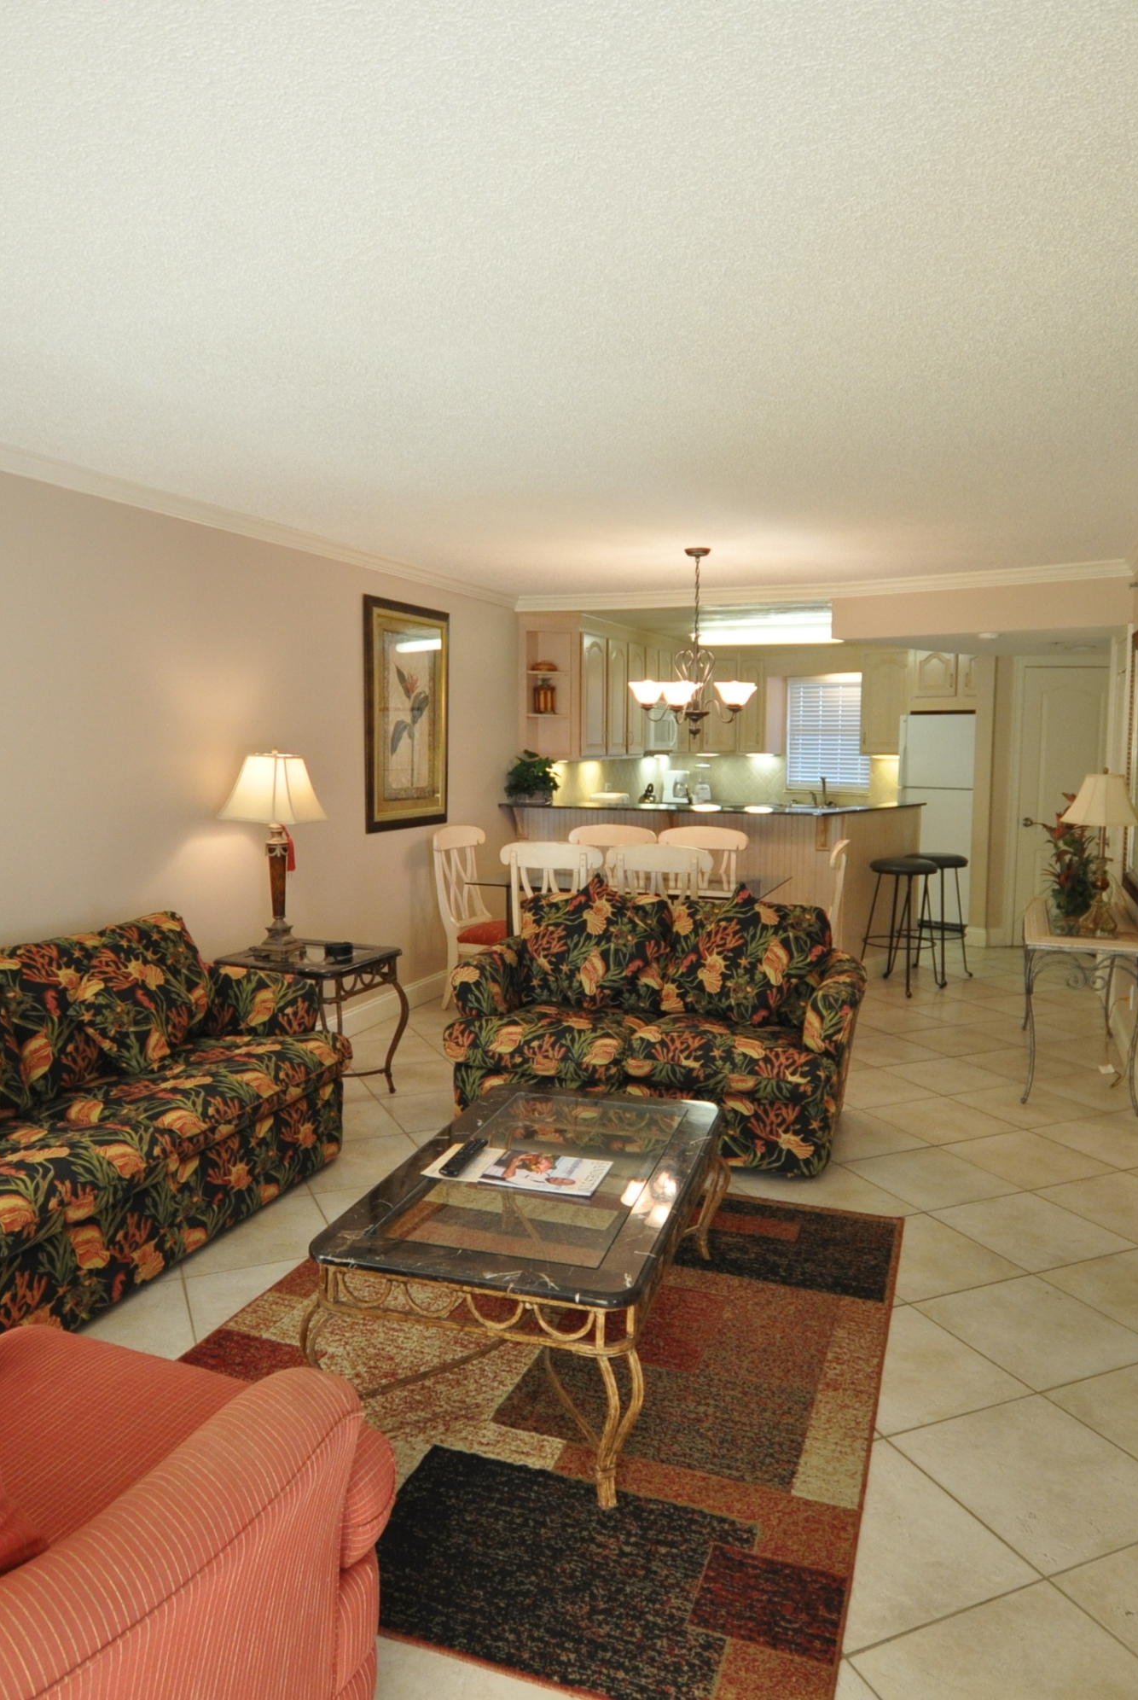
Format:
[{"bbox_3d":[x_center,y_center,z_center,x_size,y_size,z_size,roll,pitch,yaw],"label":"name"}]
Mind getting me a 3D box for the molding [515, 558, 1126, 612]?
[{"bbox_3d":[1.327,-1.590,6.464,3.650,0.095,0.090,2,6,21],"label":"molding"}]

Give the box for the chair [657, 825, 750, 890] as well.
[{"bbox_3d":[0.697,0.381,6.119,0.540,1.000,0.540,2,6,21],"label":"chair"}]

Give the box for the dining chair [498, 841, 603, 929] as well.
[{"bbox_3d":[-0.003,0.441,5.516,0.540,1.000,0.540,2,6,21],"label":"dining chair"}]

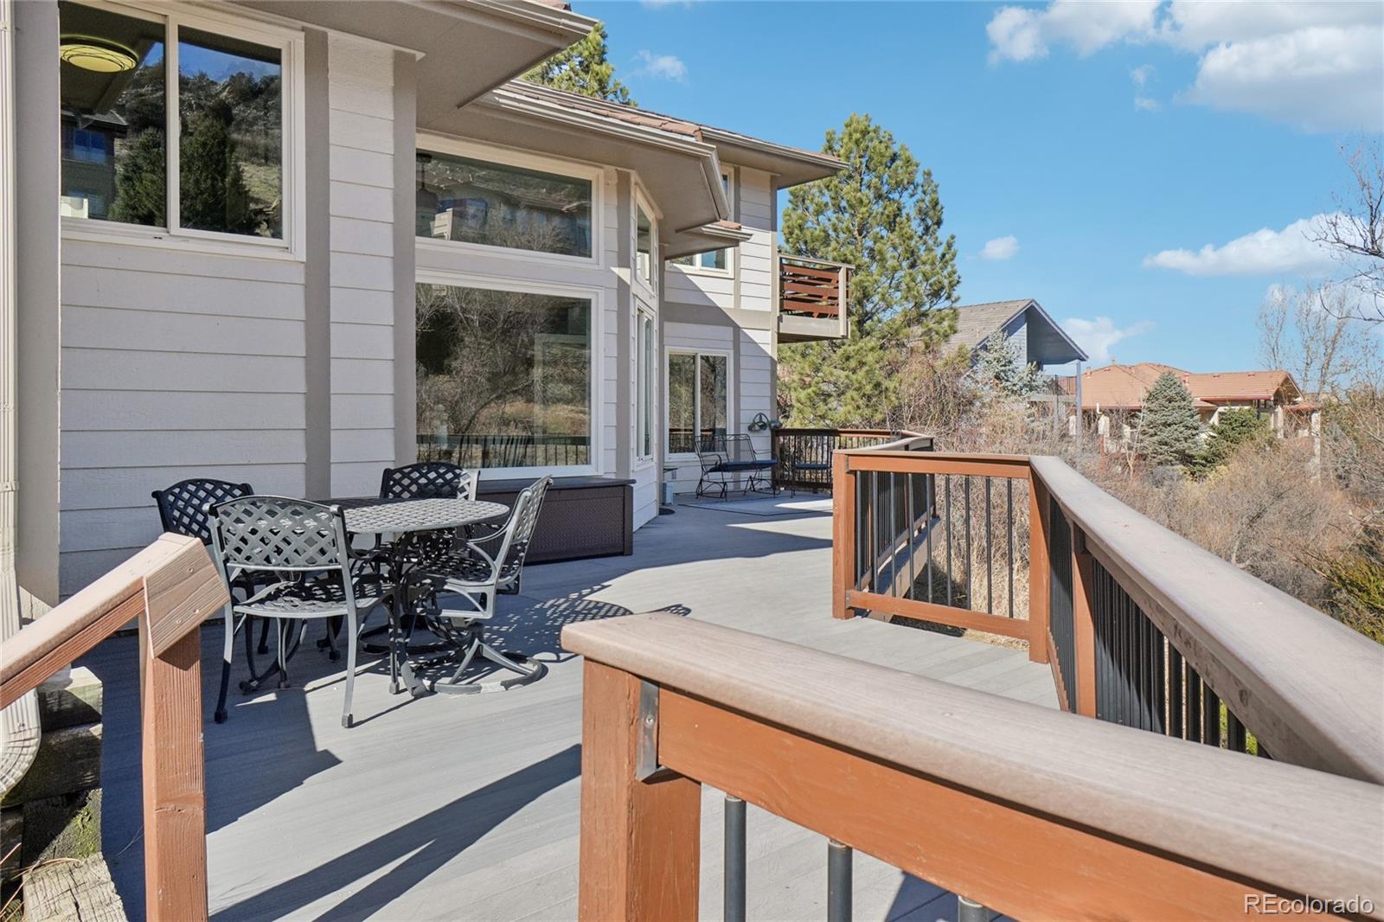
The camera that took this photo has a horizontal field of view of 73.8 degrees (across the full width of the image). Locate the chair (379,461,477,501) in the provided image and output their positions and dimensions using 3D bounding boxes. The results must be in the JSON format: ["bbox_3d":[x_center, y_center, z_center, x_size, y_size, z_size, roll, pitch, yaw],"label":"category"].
[{"bbox_3d":[-1.460,0.460,4.744,0.570,0.880,0.620,0,2,6],"label":"chair"}]

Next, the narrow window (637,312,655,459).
[{"bbox_3d":[-0.475,-0.774,9.676,0.100,1.470,1.200,0,2,6],"label":"narrow window"}]

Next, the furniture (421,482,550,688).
[{"bbox_3d":[-0.935,0.497,3.995,0.620,0.870,0.570,0,2,9],"label":"furniture"}]

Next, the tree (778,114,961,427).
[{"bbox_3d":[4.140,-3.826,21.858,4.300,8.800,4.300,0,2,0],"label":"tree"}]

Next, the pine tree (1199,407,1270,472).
[{"bbox_3d":[24.693,-0.899,41.999,3.300,3.050,3.300,0,2,0],"label":"pine tree"}]

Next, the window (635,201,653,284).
[{"bbox_3d":[-0.490,-2.233,9.614,0.100,0.730,1.200,0,2,6],"label":"window"}]

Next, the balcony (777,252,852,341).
[{"bbox_3d":[1.368,-2.686,16.073,1.650,1.270,2.200,-2,3,-37],"label":"balcony"}]

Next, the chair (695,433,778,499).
[{"bbox_3d":[0.660,0.091,13.466,1.120,0.880,0.720,-2,3,-37],"label":"chair"}]

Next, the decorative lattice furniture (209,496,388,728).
[{"bbox_3d":[-1.460,0.525,3.575,0.570,0.850,0.600,0,2,5],"label":"decorative lattice furniture"}]

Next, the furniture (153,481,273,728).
[{"bbox_3d":[-1.990,0.503,4.195,0.600,0.840,0.570,1,3,19],"label":"furniture"}]

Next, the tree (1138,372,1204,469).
[{"bbox_3d":[23.344,-1.850,44.962,3.300,4.900,3.300,0,2,0],"label":"tree"}]

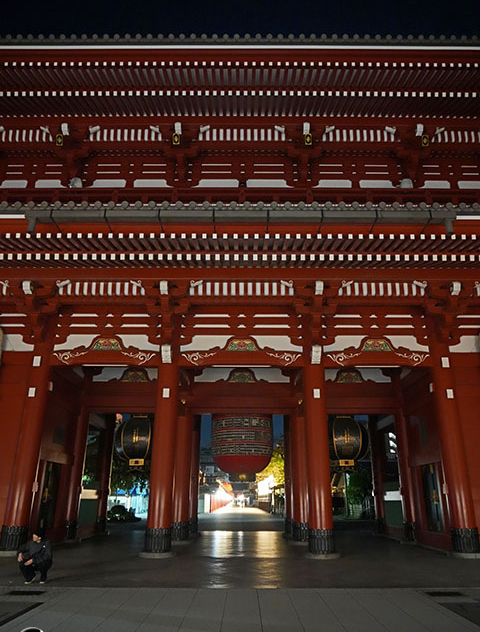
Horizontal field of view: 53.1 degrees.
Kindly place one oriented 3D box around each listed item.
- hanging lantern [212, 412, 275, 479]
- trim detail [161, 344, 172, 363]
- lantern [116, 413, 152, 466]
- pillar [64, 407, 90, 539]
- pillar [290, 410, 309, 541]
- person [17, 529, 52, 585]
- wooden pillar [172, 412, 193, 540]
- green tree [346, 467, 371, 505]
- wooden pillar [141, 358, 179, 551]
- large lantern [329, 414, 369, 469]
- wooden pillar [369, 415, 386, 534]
[{"bbox_3d":[0.093,5.299,20.922,2.680,3.650,2.680,0,-21,0],"label":"hanging lantern"},{"bbox_3d":[-2.304,1.221,15.153,0.290,0.560,0.250,0,-21,0],"label":"trim detail"},{"bbox_3d":[-4.304,5.383,20.919,2.250,2.750,2.100,0,-21,0],"label":"lantern"},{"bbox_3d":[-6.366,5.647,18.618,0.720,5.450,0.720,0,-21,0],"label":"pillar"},{"bbox_3d":[2.354,6.000,18.296,0.730,4.900,0.730,0,-21,0],"label":"pillar"},{"bbox_3d":[-3.883,4.545,9.110,0.560,0.920,0.600,-8,-23,20],"label":"person"},{"bbox_3d":[-2.265,5.985,18.323,0.730,4.900,0.730,0,-21,0],"label":"wooden pillar"},{"bbox_3d":[10.075,14.660,40.366,2.400,3.600,2.400,0,-21,0],"label":"green tree"},{"bbox_3d":[-2.282,4.022,14.434,0.740,5.750,0.740,0,-21,0],"label":"wooden pillar"},{"bbox_3d":[4.430,5.401,20.855,2.250,2.750,2.100,0,-21,0],"label":"large lantern"},{"bbox_3d":[6.497,7.320,22.267,0.720,5.350,0.720,0,-21,0],"label":"wooden pillar"}]

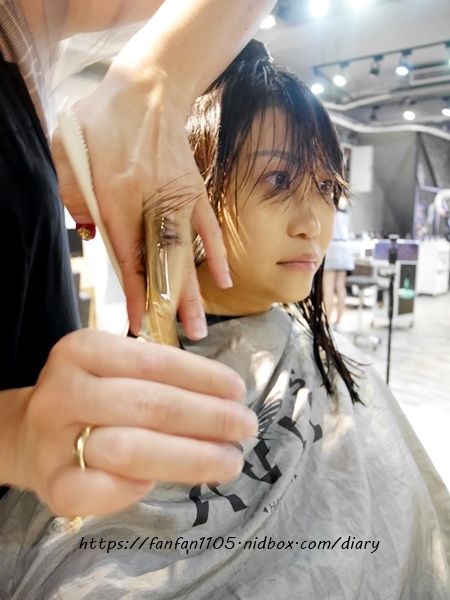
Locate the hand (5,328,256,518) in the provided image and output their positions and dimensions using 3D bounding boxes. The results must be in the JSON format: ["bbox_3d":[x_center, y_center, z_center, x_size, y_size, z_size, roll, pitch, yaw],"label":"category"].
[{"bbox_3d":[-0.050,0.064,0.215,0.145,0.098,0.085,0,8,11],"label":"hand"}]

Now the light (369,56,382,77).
[{"bbox_3d":[1.538,-2.385,4.250,0.130,0.210,0.140,2,8,19],"label":"light"}]

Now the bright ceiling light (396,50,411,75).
[{"bbox_3d":[1.759,-2.331,4.100,0.140,0.250,0.140,2,8,19],"label":"bright ceiling light"}]

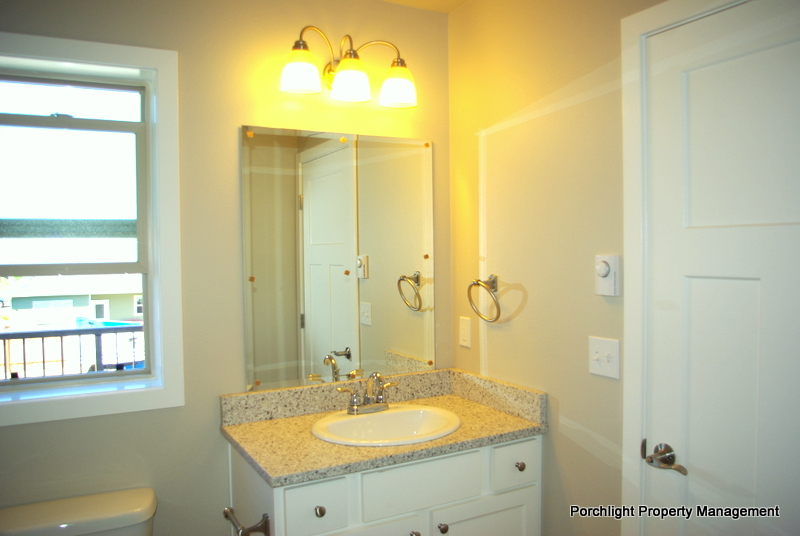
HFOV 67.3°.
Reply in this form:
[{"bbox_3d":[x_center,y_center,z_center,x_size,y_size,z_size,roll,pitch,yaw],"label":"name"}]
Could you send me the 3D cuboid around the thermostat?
[{"bbox_3d":[0.608,0.022,1.768,0.030,0.118,0.070,-1,1,-30],"label":"thermostat"}]

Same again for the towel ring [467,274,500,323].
[{"bbox_3d":[0.318,0.116,2.218,0.095,0.174,0.165,-1,1,-30],"label":"towel ring"}]

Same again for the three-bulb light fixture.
[{"bbox_3d":[-0.182,-0.704,2.144,0.522,0.272,0.200,-1,1,-30],"label":"three-bulb light fixture"}]

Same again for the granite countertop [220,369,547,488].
[{"bbox_3d":[-0.056,0.493,2.028,0.945,0.129,0.560,-1,1,-30],"label":"granite countertop"}]

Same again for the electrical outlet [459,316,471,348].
[{"bbox_3d":[0.263,0.258,2.406,0.010,0.115,0.070,-1,1,-30],"label":"electrical outlet"}]

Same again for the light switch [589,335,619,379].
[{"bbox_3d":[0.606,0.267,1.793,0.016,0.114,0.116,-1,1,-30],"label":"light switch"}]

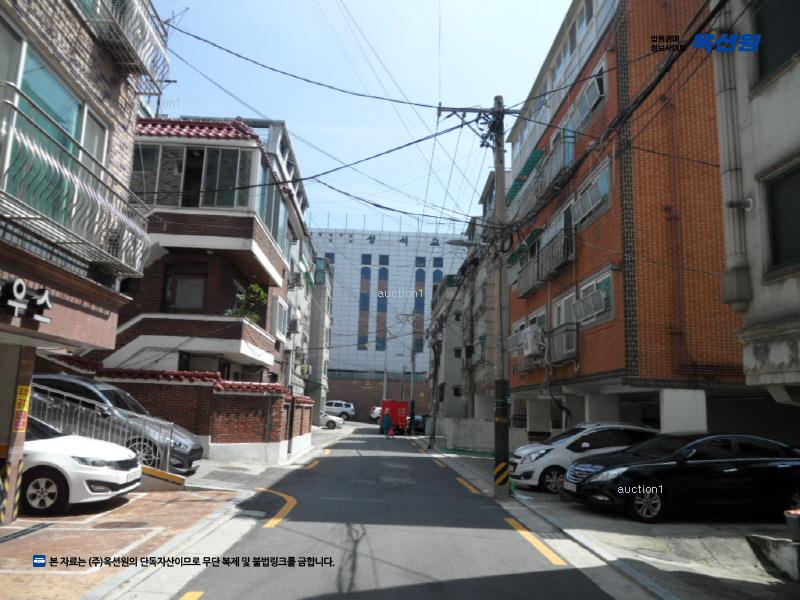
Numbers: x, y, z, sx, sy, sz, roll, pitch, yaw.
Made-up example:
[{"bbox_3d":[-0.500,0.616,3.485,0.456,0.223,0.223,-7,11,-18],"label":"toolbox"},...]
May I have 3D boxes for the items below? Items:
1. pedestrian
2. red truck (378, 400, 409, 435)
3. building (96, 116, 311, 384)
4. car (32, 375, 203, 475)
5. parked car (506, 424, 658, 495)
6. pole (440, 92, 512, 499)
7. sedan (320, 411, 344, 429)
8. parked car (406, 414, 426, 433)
[{"bbox_3d":[-0.676,7.641,38.253,0.500,1.660,0.350,2,-10,-2],"label":"pedestrian"},{"bbox_3d":[-0.303,8.837,47.100,1.850,2.480,4.800,2,-10,-2],"label":"red truck"},{"bbox_3d":[-8.214,0.384,24.741,6.700,10.800,11.500,2,-10,-2],"label":"building"},{"bbox_3d":[-6.358,2.394,12.913,4.600,1.500,1.820,15,-12,-5],"label":"car"},{"bbox_3d":[4.344,3.587,14.482,3.600,1.520,1.600,3,-10,-8],"label":"parked car"},{"bbox_3d":[1.624,-0.323,13.371,1.770,8.770,0.400,2,-10,-2],"label":"pole"},{"bbox_3d":[-6.229,8.760,46.154,4.300,1.470,1.770,2,-10,-2],"label":"sedan"},{"bbox_3d":[1.251,9.693,48.782,1.800,1.470,4.300,2,-10,-2],"label":"parked car"}]

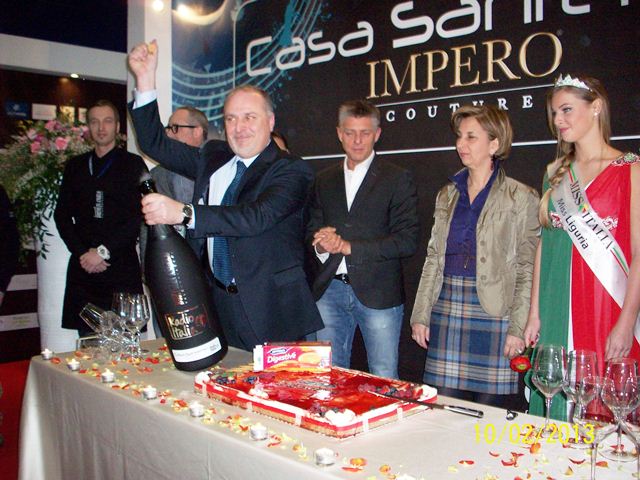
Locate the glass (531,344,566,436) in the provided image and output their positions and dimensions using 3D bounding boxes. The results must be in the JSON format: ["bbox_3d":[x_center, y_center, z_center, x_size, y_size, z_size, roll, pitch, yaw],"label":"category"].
[{"bbox_3d":[0.553,0.362,1.655,0.083,0.210,0.083,0,4,0],"label":"glass"}]

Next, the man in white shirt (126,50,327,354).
[{"bbox_3d":[-0.350,0.233,2.570,0.600,1.920,0.550,3,4,35],"label":"man in white shirt"}]

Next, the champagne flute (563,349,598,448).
[{"bbox_3d":[0.603,0.367,1.577,0.083,0.213,0.083,0,4,0],"label":"champagne flute"}]

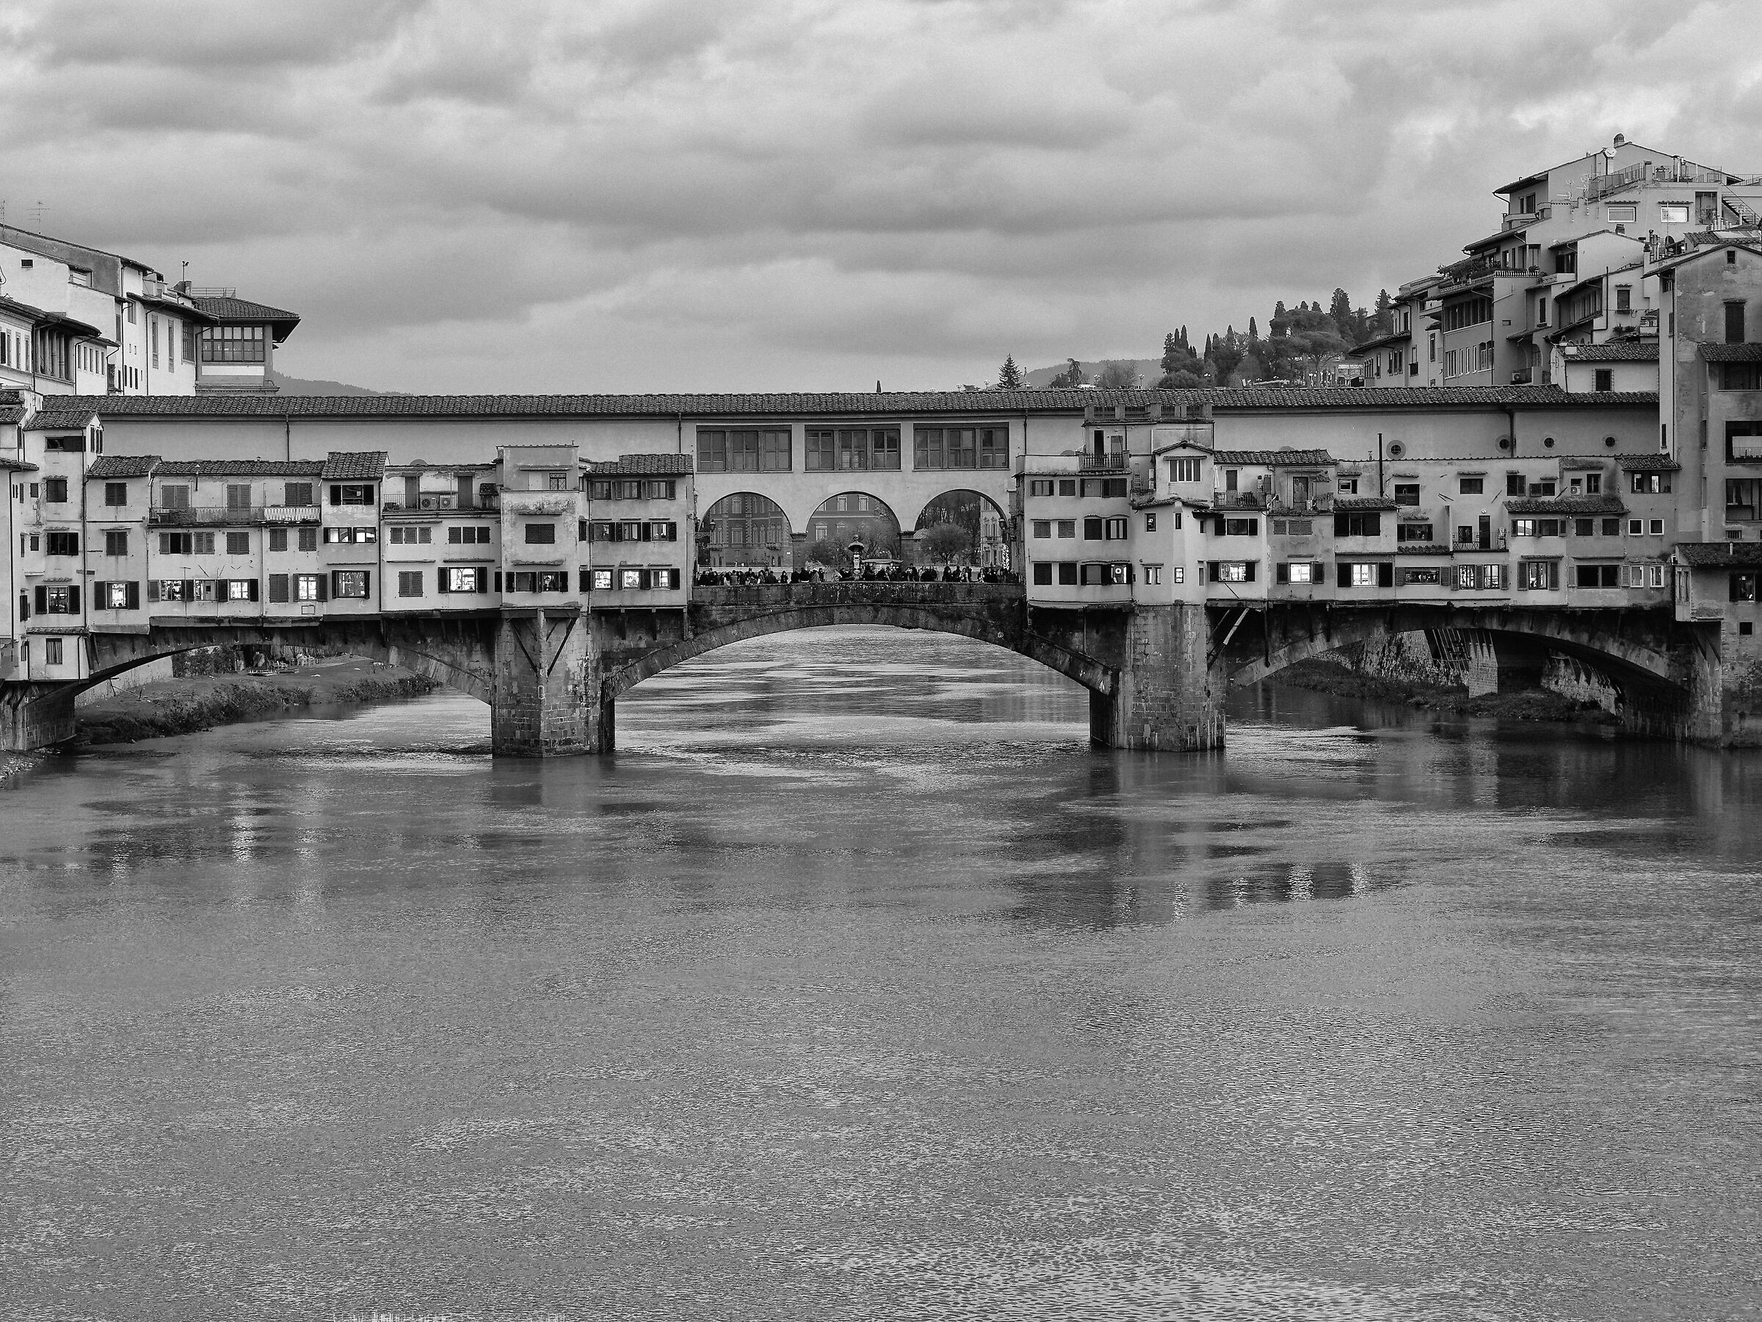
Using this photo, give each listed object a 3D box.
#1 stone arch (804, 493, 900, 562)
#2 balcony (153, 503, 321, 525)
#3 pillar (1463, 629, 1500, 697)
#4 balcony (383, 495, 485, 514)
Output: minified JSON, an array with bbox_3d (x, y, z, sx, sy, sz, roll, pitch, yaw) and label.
[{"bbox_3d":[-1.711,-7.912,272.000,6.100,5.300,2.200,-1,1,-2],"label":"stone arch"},{"bbox_3d":[-37.377,-8.497,253.700,10.000,1.220,1.400,-1,1,-2],"label":"balcony"},{"bbox_3d":[42.964,0.197,313.000,2.450,4.900,2.200,-1,1,-2],"label":"pillar"},{"bbox_3d":[-25.829,-9.062,253.900,6.050,1.100,1.500,-1,1,-2],"label":"balcony"}]

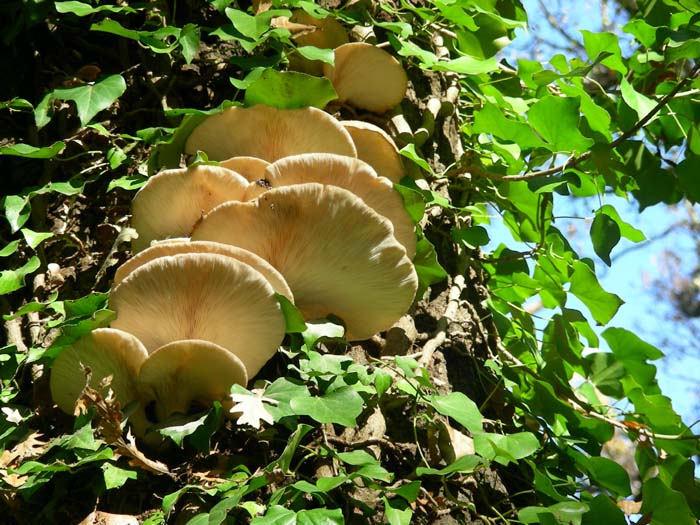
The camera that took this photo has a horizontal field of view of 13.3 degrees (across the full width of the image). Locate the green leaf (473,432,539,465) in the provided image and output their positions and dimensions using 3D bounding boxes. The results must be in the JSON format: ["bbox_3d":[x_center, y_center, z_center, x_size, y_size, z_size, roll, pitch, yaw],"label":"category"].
[{"bbox_3d":[0.138,0.165,2.660,0.058,0.038,0.012,0,-49,0],"label":"green leaf"}]

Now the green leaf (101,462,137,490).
[{"bbox_3d":[-0.187,0.173,2.420,0.030,0.021,0.018,0,-25,0],"label":"green leaf"}]

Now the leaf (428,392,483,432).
[{"bbox_3d":[0.087,0.123,2.460,0.051,0.031,0.009,35,-36,8],"label":"leaf"}]

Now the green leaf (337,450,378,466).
[{"bbox_3d":[0.006,0.162,2.470,0.035,0.023,0.007,0,-51,-9],"label":"green leaf"}]

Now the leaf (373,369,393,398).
[{"bbox_3d":[0.027,0.100,2.480,0.017,0.026,0.005,0,-20,0],"label":"leaf"}]

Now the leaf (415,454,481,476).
[{"bbox_3d":[0.086,0.179,2.640,0.058,0.015,0.035,0,-19,0],"label":"leaf"}]

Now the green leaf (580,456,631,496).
[{"bbox_3d":[0.211,0.177,2.470,0.042,0.028,0.024,0,-25,0],"label":"green leaf"}]

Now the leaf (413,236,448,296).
[{"bbox_3d":[0.071,0.004,2.780,0.048,0.060,0.016,6,-19,-17],"label":"leaf"}]

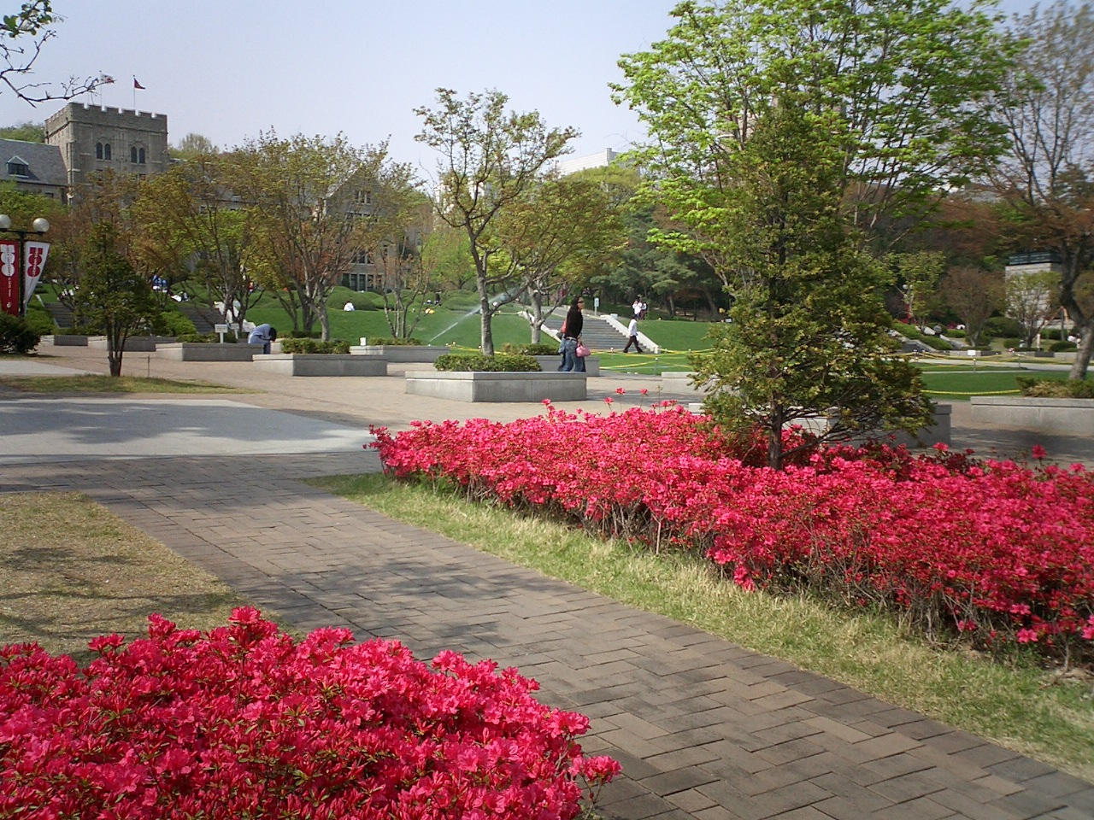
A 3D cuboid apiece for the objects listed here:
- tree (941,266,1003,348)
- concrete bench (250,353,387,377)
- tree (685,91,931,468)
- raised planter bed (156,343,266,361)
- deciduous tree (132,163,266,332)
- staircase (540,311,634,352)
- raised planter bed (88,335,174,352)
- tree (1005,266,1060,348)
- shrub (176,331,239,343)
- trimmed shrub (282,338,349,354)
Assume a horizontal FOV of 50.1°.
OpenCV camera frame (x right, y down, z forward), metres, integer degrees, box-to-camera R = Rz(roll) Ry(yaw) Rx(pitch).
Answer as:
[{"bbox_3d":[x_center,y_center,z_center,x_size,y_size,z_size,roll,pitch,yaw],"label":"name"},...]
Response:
[{"bbox_3d":[24.362,-5.876,67.000,3.624,4.799,3.624,1,2,20],"label":"tree"},{"bbox_3d":[-4.600,-0.886,23.800,2.020,0.430,2.020,-1,3,-35],"label":"concrete bench"},{"bbox_3d":[1.580,-0.640,7.100,1.480,2.600,1.480,0,2,0],"label":"tree"},{"bbox_3d":[-8.497,-1.438,29.457,2.030,0.435,2.030,-1,2,-36],"label":"raised planter bed"},{"bbox_3d":[-8.810,-4.034,29.435,3.270,4.647,3.270,0,2,-17],"label":"deciduous tree"},{"bbox_3d":[2.285,-3.549,53.764,4.700,1.850,3.600,-1,2,-36],"label":"staircase"},{"bbox_3d":[-12.100,-1.895,34.300,2.020,0.440,2.020,-1,3,-35],"label":"raised planter bed"},{"bbox_3d":[28.878,-6.019,69.500,3.251,4.978,3.251,1,2,22],"label":"tree"},{"bbox_3d":[-8.520,-1.750,29.400,1.200,0.320,1.200,-1,3,-35],"label":"shrub"},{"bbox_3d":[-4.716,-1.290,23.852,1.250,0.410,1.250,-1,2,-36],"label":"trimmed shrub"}]

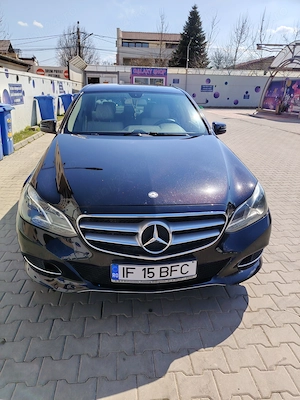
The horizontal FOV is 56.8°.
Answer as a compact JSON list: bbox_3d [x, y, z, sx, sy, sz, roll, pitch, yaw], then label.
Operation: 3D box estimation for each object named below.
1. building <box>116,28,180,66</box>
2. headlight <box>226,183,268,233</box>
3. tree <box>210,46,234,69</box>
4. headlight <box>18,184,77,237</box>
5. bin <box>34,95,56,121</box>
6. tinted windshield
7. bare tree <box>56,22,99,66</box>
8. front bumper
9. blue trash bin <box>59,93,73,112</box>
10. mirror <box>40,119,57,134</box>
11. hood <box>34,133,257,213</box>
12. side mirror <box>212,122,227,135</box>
[{"bbox_3d":[-0.189,-25.557,52.529,12.600,10.500,9.000,-1,22,-6],"label":"building"},{"bbox_3d":[0.672,0.023,2.013,0.420,0.220,0.540,-1,22,-6],"label":"headlight"},{"bbox_3d":[10.323,-17.877,39.484,3.400,6.500,3.400,-1,22,-6],"label":"tree"},{"bbox_3d":[-0.680,0.056,1.873,0.420,0.220,0.540,-1,22,-6],"label":"headlight"},{"bbox_3d":[-3.595,-3.037,9.541,0.730,1.070,0.580,-1,22,-6],"label":"bin"},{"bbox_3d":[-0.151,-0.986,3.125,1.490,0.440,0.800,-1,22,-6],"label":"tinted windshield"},{"bbox_3d":[-10.141,-19.210,38.788,5.800,8.800,5.500,-1,22,-6],"label":"bare tree"},{"bbox_3d":[0.002,0.290,1.938,1.820,0.480,0.580,-1,22,-6],"label":"front bumper"},{"bbox_3d":[-4.009,-4.585,13.314,0.730,1.070,0.580,-1,22,-6],"label":"blue trash bin"},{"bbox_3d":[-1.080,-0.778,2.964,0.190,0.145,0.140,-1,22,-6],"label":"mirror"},{"bbox_3d":[-0.042,-0.265,2.238,1.640,0.300,1.400,-1,22,-6],"label":"hood"},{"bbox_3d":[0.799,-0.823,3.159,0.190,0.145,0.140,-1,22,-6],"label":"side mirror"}]

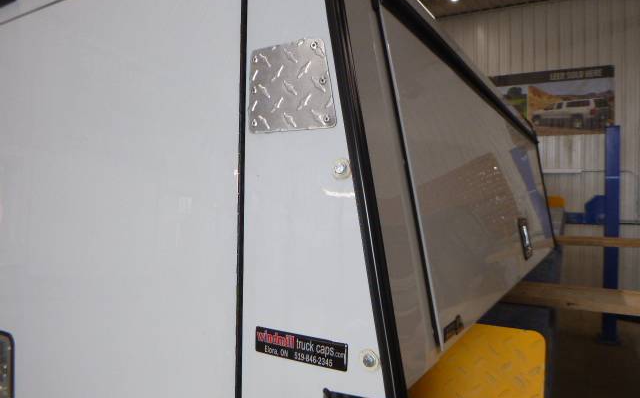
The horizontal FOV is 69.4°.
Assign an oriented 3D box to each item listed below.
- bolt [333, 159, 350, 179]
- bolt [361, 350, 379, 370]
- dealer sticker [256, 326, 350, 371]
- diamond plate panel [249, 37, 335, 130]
[{"bbox_3d":[0.022,-0.034,0.517,0.021,0.021,0.009,0,-1,31],"label":"bolt"},{"bbox_3d":[0.051,0.174,0.496,0.021,0.021,0.009,0,-1,31],"label":"bolt"},{"bbox_3d":[-0.025,0.176,0.546,0.129,0.032,0.003,0,-1,31],"label":"dealer sticker"},{"bbox_3d":[-0.037,-0.136,0.557,0.129,0.108,0.005,0,-1,31],"label":"diamond plate panel"}]

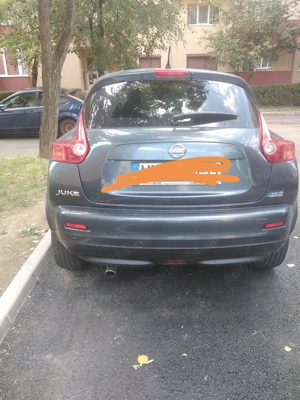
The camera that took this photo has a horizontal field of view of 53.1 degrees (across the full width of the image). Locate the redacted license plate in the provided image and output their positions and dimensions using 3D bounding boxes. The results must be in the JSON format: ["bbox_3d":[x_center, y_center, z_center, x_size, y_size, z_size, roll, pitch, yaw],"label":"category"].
[{"bbox_3d":[0.155,-0.154,1.741,0.525,0.120,0.020,0,11,0],"label":"redacted license plate"}]

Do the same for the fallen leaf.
[{"bbox_3d":[-0.034,0.843,1.585,0.055,0.012,0.065,0,17,0],"label":"fallen leaf"}]

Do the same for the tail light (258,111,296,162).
[{"bbox_3d":[0.786,-0.406,1.887,0.270,0.310,0.300,0,17,0],"label":"tail light"}]

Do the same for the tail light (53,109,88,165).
[{"bbox_3d":[-0.484,-0.397,1.881,0.270,0.310,0.300,0,17,0],"label":"tail light"}]

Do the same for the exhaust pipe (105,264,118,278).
[{"bbox_3d":[-0.257,0.463,2.007,0.068,0.068,0.130,0,17,0],"label":"exhaust pipe"}]

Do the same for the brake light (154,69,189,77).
[{"bbox_3d":[0.143,-0.821,1.954,0.235,0.045,0.050,0,17,0],"label":"brake light"}]

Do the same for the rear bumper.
[{"bbox_3d":[0.155,0.206,1.899,1.600,0.390,0.360,0,17,0],"label":"rear bumper"}]

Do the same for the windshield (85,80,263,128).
[{"bbox_3d":[0.149,-0.615,1.933,1.120,0.420,0.100,0,-23,0],"label":"windshield"}]

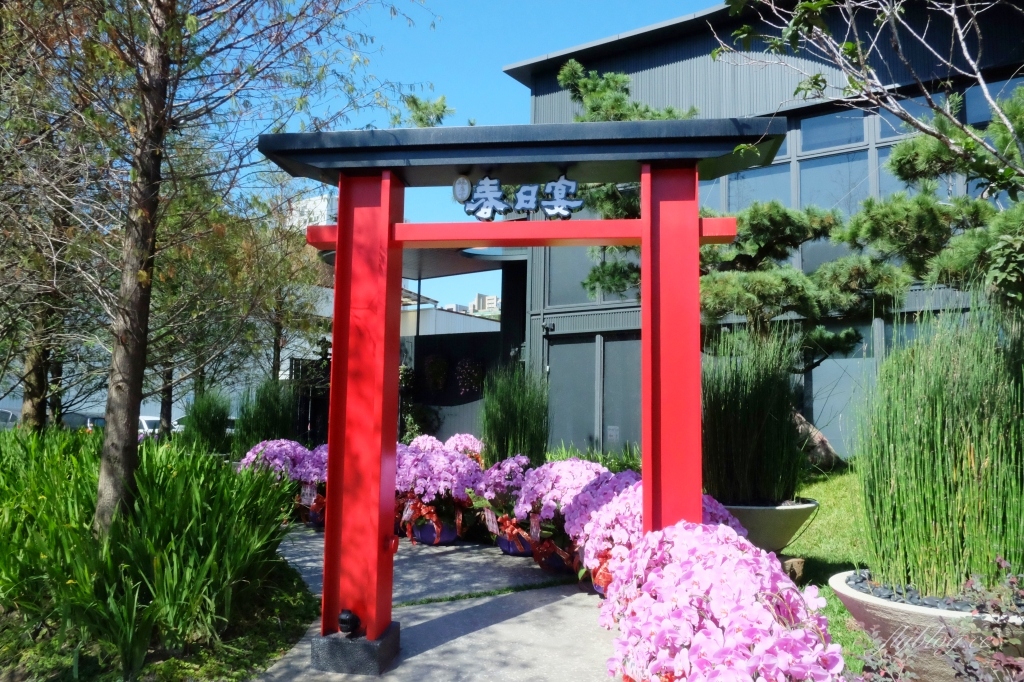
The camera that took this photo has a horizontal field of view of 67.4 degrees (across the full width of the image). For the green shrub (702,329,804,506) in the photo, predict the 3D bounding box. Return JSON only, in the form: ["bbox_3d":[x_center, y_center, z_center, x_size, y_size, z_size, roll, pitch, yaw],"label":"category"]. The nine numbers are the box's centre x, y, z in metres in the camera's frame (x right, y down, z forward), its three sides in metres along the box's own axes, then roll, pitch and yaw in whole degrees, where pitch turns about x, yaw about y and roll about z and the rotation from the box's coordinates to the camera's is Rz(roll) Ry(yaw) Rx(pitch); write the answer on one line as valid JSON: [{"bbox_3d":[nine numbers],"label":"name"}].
[{"bbox_3d":[2.193,0.711,7.000,0.930,1.570,0.930,1,-6,0],"label":"green shrub"}]

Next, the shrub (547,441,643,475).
[{"bbox_3d":[1.343,1.942,12.500,1.600,0.540,0.600,-3,-7,34],"label":"shrub"}]

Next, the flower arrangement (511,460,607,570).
[{"bbox_3d":[0.461,1.641,7.221,0.880,1.023,0.880,1,-6,0],"label":"flower arrangement"}]

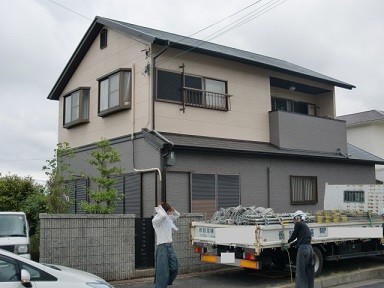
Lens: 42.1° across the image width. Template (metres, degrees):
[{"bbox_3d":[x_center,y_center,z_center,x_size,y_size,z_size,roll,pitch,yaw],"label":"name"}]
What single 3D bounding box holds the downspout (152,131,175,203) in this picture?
[{"bbox_3d":[-0.723,1.234,12.967,0.120,3.420,0.900,5,-9,-38],"label":"downspout"}]

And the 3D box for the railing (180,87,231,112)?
[{"bbox_3d":[0.456,-1.280,14.736,1.850,0.580,0.200,5,-9,-38],"label":"railing"}]

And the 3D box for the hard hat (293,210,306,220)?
[{"bbox_3d":[2.050,1.355,9.500,0.270,0.165,0.215,-10,0,-35],"label":"hard hat"}]

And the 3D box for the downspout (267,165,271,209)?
[{"bbox_3d":[2.397,1.925,15.410,0.090,2.580,0.090,5,-9,-38],"label":"downspout"}]

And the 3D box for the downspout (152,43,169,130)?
[{"bbox_3d":[-0.815,-1.569,13.392,0.100,2.350,0.780,5,-9,-38],"label":"downspout"}]

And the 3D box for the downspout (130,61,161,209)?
[{"bbox_3d":[-1.263,0.218,13.646,0.090,5.420,1.470,5,-9,-38],"label":"downspout"}]

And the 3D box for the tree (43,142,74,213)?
[{"bbox_3d":[-3.263,1.498,12.201,0.760,3.071,0.760,5,-9,-38],"label":"tree"}]

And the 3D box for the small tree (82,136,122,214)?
[{"bbox_3d":[-2.213,1.442,12.208,0.980,3.157,0.980,5,-9,-38],"label":"small tree"}]

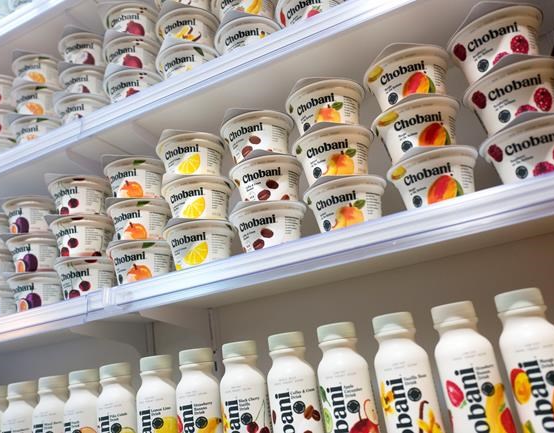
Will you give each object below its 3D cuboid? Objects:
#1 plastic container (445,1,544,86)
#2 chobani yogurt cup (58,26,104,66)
[{"bbox_3d":[0.235,-0.167,0.528,0.096,0.063,0.096,-19,-19,31],"label":"plastic container"},{"bbox_3d":[-0.332,-0.271,0.891,0.096,0.063,0.096,-8,-16,-2],"label":"chobani yogurt cup"}]

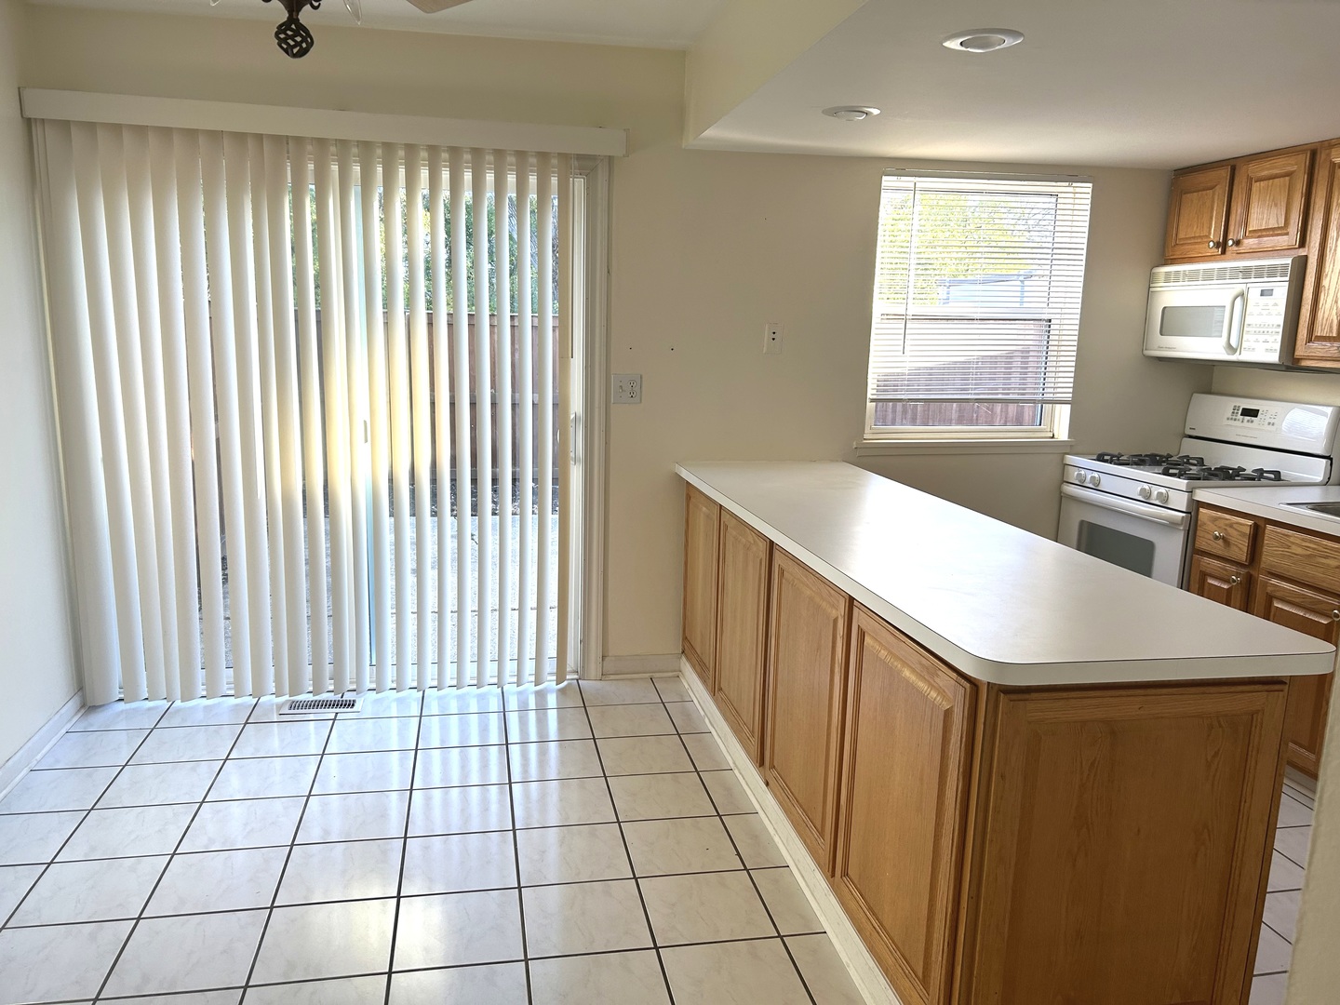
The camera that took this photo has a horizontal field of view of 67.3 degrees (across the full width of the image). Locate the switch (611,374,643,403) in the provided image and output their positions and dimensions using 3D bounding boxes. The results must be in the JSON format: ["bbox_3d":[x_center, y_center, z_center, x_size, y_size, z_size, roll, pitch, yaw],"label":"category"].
[{"bbox_3d":[-0.167,-0.442,3.930,0.120,0.116,0.015,0,11,-11],"label":"switch"}]

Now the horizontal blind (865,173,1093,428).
[{"bbox_3d":[1.280,-0.817,4.167,0.918,1.003,0.043,0,11,-11],"label":"horizontal blind"}]

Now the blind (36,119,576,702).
[{"bbox_3d":[-1.246,-0.270,3.684,1.772,2.034,0.079,0,11,-11],"label":"blind"}]

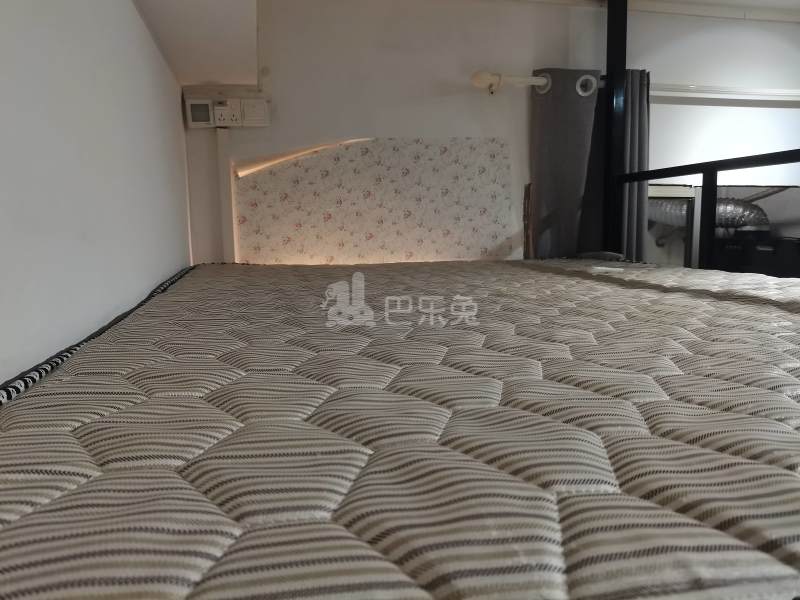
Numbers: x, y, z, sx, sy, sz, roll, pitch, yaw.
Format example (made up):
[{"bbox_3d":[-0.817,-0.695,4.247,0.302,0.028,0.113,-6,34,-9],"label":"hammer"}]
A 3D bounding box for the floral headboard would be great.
[{"bbox_3d":[-0.061,-0.324,1.974,0.939,0.428,0.050,-3,7,-13],"label":"floral headboard"}]

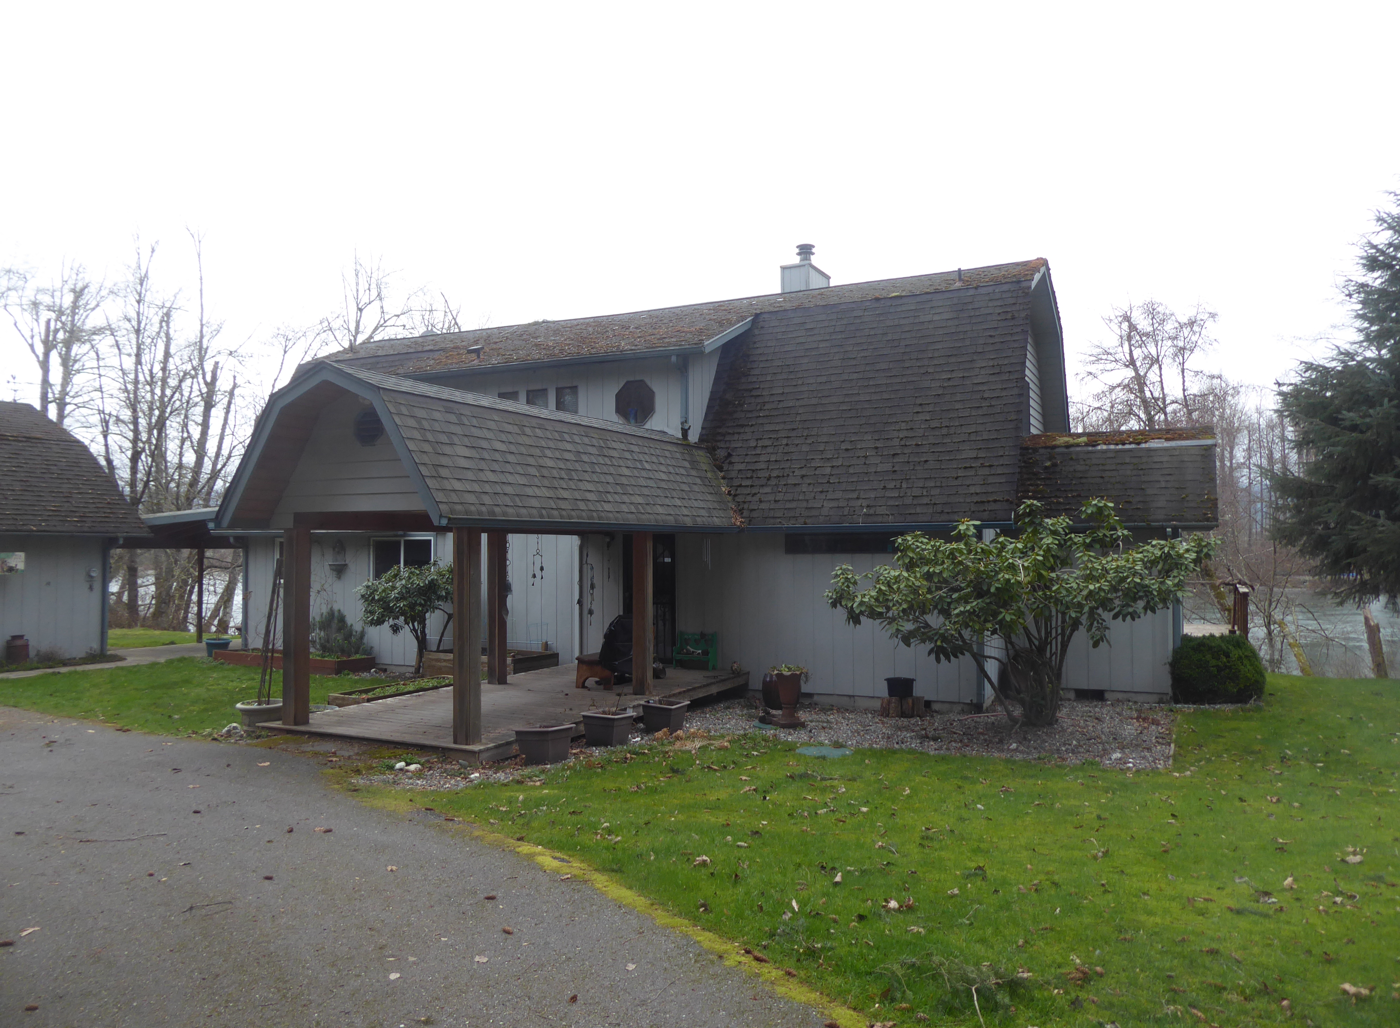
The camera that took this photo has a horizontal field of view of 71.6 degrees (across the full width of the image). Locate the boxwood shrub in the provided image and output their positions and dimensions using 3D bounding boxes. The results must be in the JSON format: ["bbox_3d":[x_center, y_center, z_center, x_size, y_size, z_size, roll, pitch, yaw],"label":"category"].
[{"bbox_3d":[7.671,2.288,14.378,1.250,1.009,1.220,-1,-2,28],"label":"boxwood shrub"}]

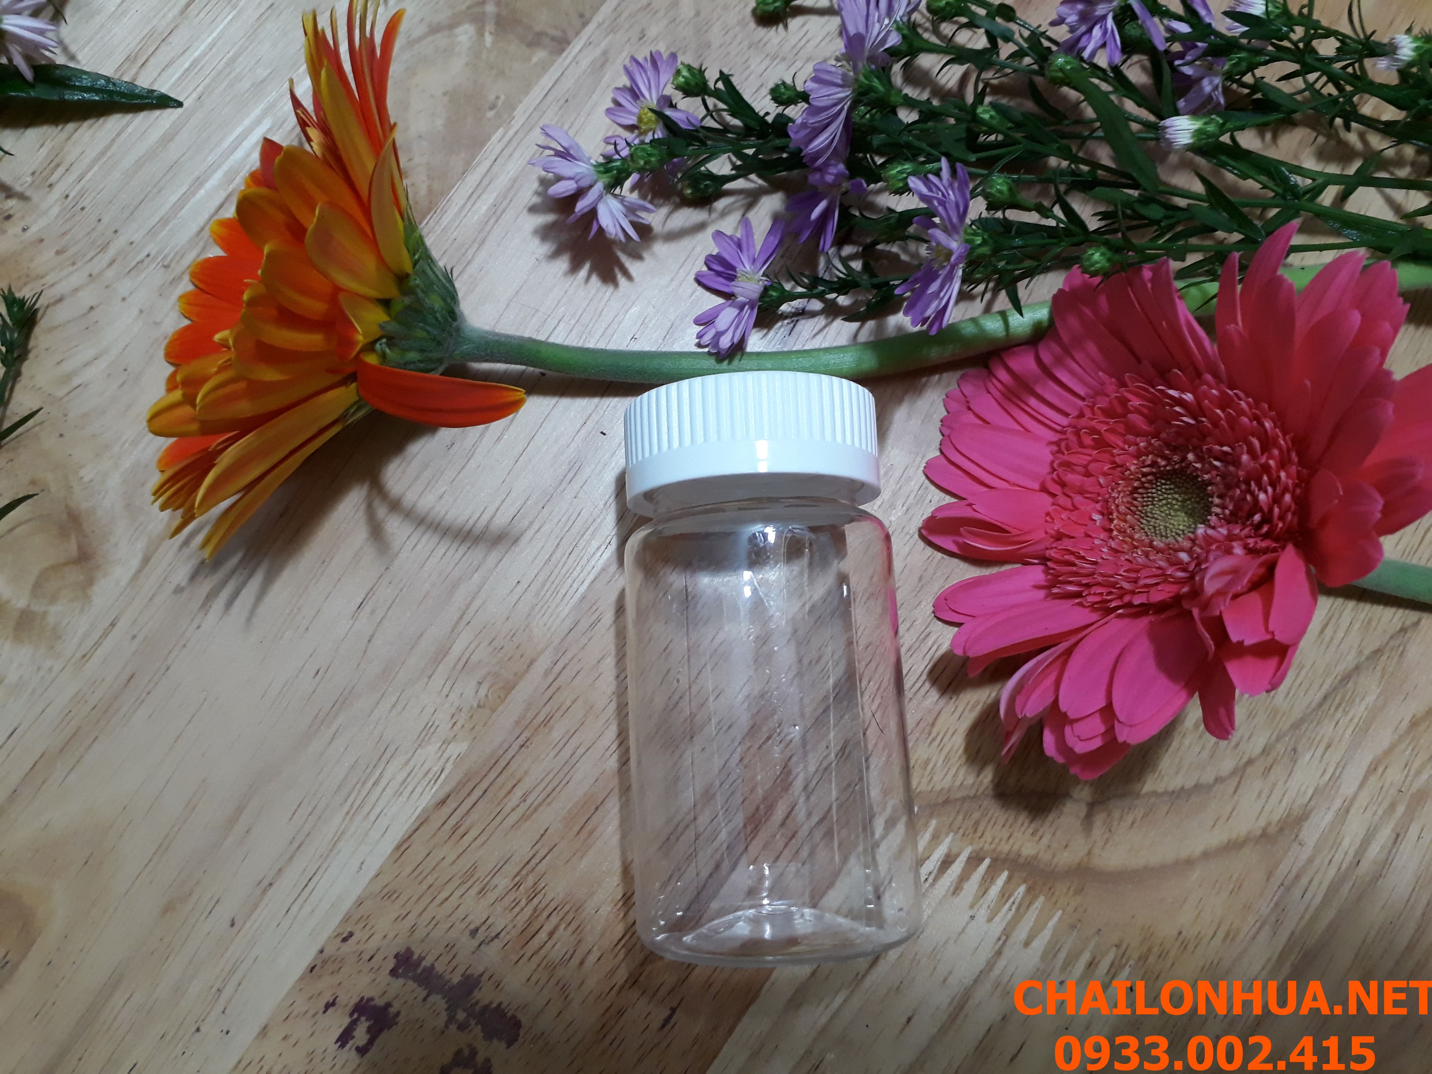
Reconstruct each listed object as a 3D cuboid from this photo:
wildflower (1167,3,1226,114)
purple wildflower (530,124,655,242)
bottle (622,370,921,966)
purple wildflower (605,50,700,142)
[{"bbox_3d":[0.100,-0.099,0.232,0.012,0.020,0.021,-6,77,3],"label":"wildflower"},{"bbox_3d":[-0.025,-0.070,0.220,0.015,0.024,0.028,-40,79,21],"label":"purple wildflower"},{"bbox_3d":[0.008,0.023,0.193,0.046,0.046,0.092,-3,77,-1],"label":"bottle"},{"bbox_3d":[-0.013,-0.088,0.230,0.025,0.012,0.027,-27,75,34],"label":"purple wildflower"}]

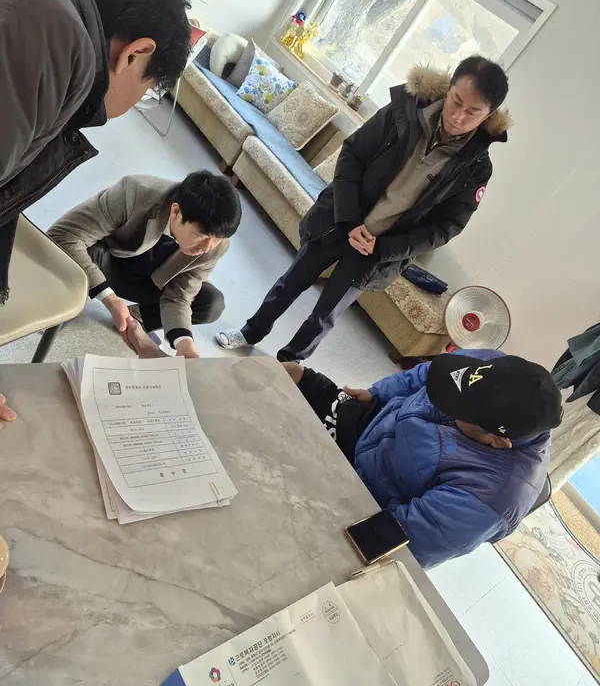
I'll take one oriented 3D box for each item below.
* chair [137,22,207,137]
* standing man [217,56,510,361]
[{"bbox_3d":[-1.132,-2.081,3.901,0.500,0.820,0.570,-2,49,-51],"label":"chair"},{"bbox_3d":[0.300,-0.494,2.423,0.570,1.660,0.450,43,29,7],"label":"standing man"}]

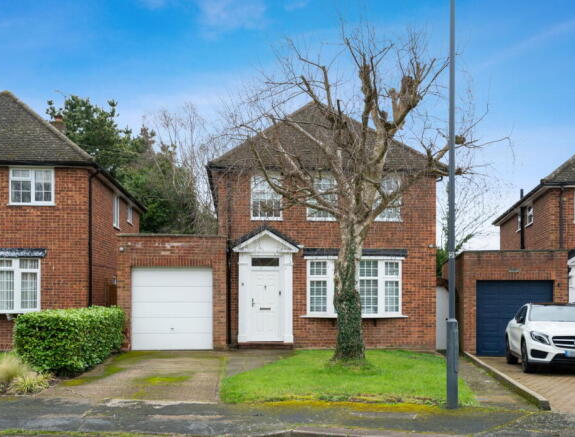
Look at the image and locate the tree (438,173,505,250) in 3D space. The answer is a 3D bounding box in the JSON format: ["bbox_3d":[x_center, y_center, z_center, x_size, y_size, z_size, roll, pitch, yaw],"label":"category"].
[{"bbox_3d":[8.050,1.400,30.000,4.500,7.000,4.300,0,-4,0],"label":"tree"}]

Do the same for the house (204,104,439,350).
[{"bbox_3d":[0.797,0.144,21.997,6.500,7.700,8.700,0,-4,-5],"label":"house"}]

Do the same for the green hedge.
[{"bbox_3d":[-4.500,2.550,13.500,1.000,1.200,4.300,0,-4,0],"label":"green hedge"}]

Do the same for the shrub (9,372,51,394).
[{"bbox_3d":[-3.960,2.530,9.750,0.620,0.360,0.550,0,-4,0],"label":"shrub"}]

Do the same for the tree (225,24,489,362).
[{"bbox_3d":[1.600,-0.550,14.800,6.000,7.700,5.400,0,-4,0],"label":"tree"}]

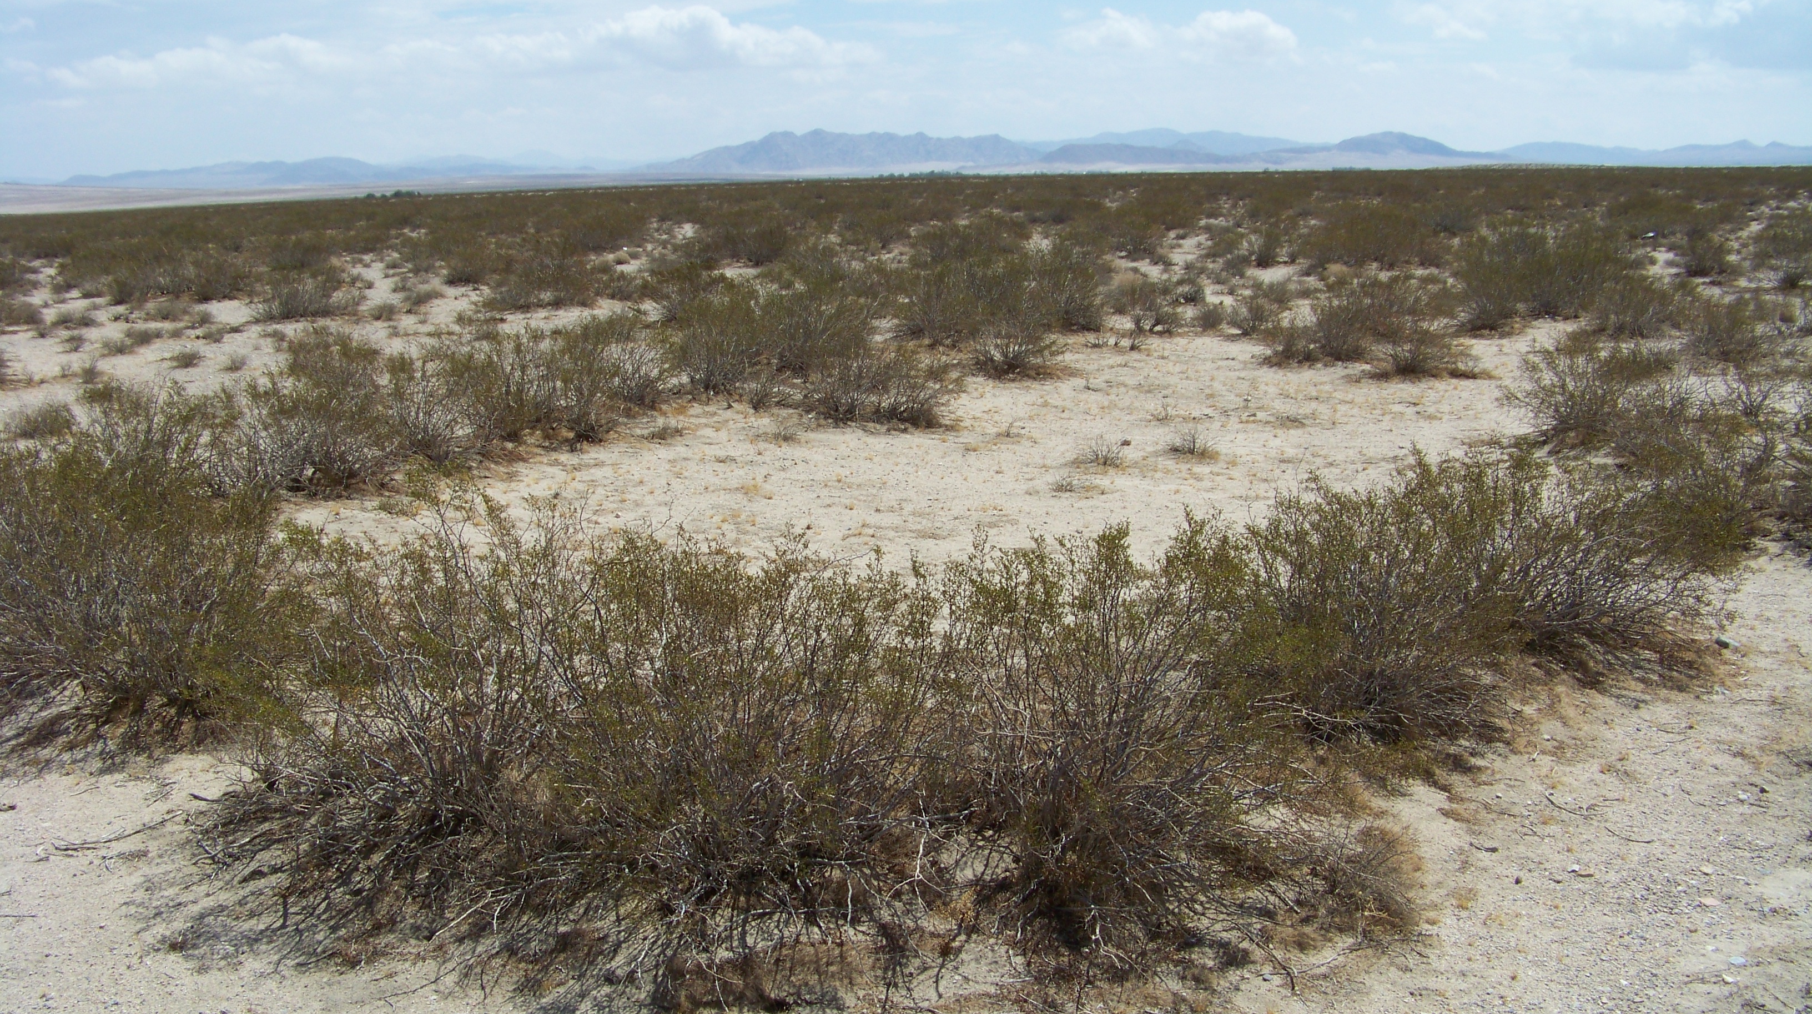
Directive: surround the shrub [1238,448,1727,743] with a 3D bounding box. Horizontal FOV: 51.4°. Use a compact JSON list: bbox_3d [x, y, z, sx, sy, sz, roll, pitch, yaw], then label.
[{"bbox_3d":[1.800,0.212,6.067,1.650,0.750,0.800,-4,11,-21],"label":"shrub"}]

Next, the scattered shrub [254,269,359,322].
[{"bbox_3d":[-7.629,-2.717,23.944,1.312,0.632,1.049,-4,11,-17],"label":"scattered shrub"}]

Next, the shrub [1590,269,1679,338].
[{"bbox_3d":[7.421,-2.091,19.129,0.881,0.658,0.793,3,11,21],"label":"shrub"}]

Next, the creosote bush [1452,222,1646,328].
[{"bbox_3d":[6.654,-2.409,19.597,1.910,1.047,1.700,0,10,0],"label":"creosote bush"}]

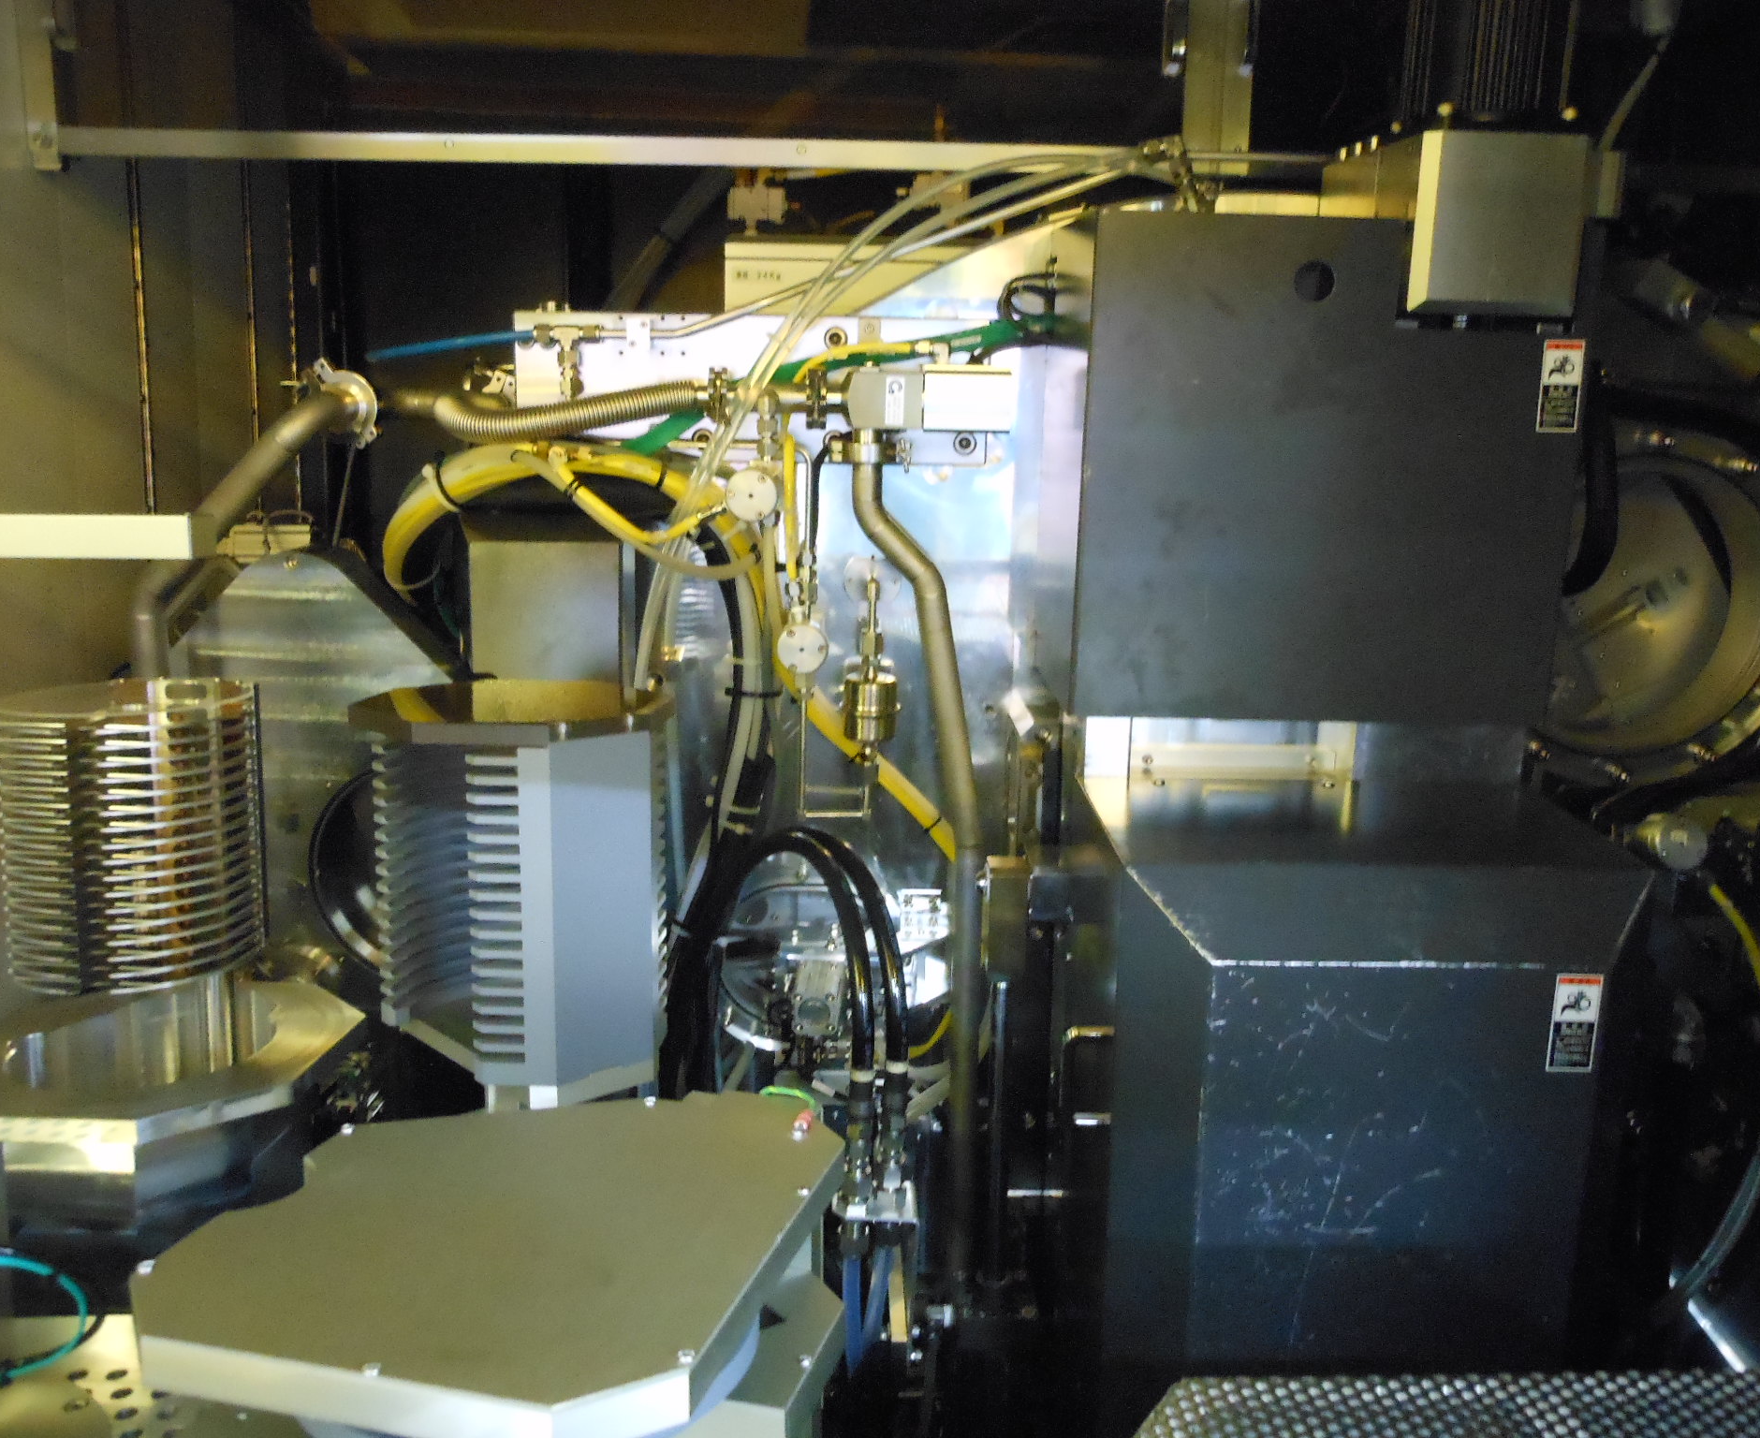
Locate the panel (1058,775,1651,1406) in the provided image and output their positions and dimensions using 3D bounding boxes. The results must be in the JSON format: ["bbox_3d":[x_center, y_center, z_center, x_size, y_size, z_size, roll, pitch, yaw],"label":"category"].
[{"bbox_3d":[0.435,0.327,1.506,0.465,0.450,0.390,1,11,-2],"label":"panel"}]

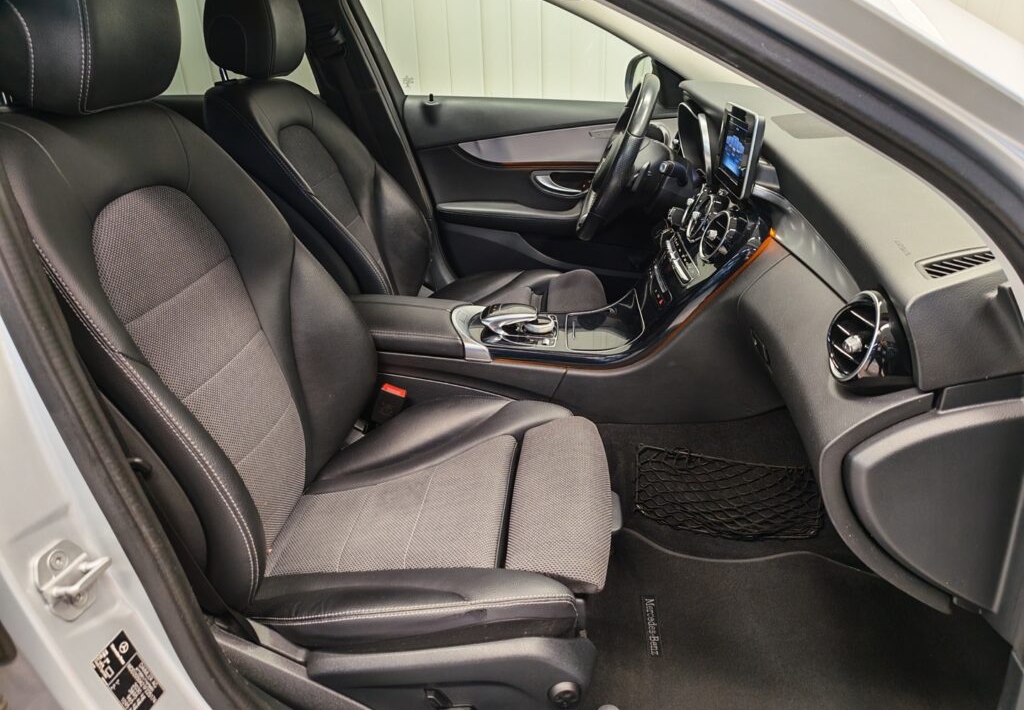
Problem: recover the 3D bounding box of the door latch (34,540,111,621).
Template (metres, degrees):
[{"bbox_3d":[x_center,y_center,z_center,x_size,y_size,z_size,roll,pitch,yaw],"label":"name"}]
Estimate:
[{"bbox_3d":[-0.341,0.174,0.528,0.032,0.066,0.044,0,25,5],"label":"door latch"}]

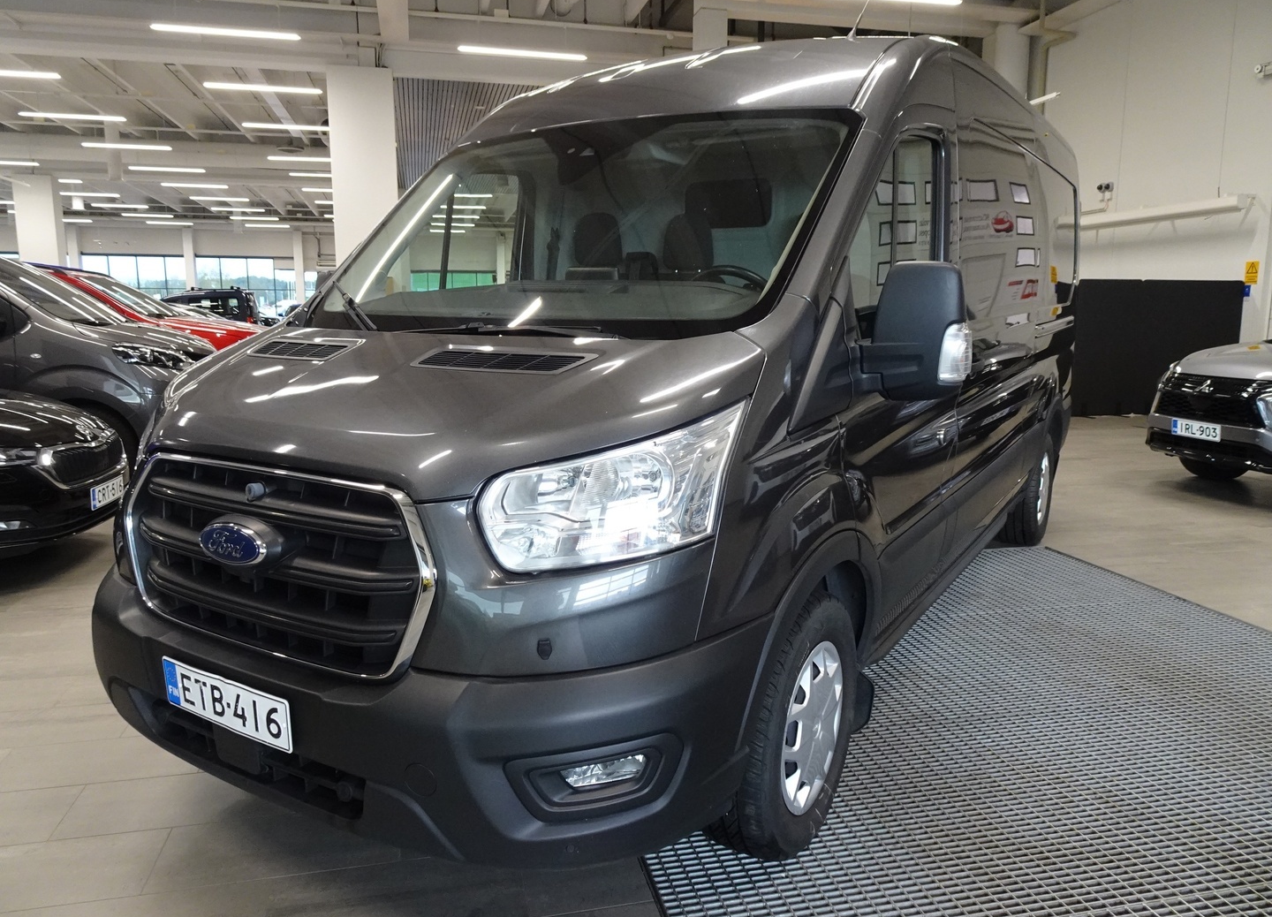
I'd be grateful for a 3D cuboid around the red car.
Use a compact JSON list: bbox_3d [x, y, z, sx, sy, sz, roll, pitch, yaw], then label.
[{"bbox_3d":[-6.636,-1.125,9.649,4.900,1.910,1.920,-2,9,-14],"label":"red car"}]

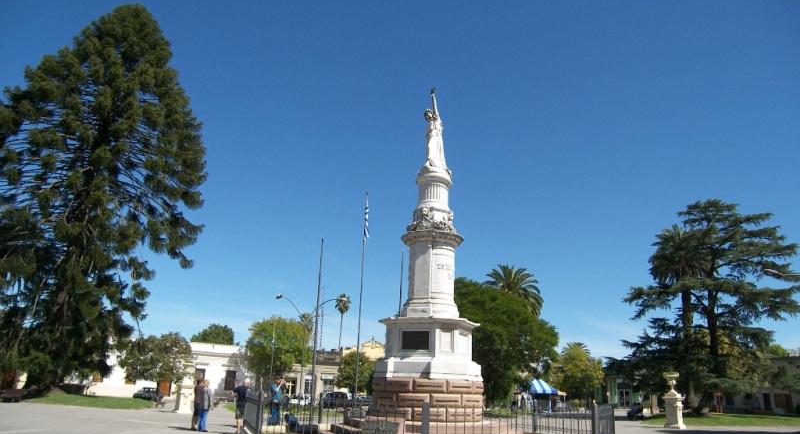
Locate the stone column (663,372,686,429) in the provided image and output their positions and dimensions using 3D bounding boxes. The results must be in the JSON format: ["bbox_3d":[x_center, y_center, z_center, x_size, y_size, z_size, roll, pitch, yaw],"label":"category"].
[{"bbox_3d":[14.152,9.495,28.702,0.900,2.750,0.900,-15,-24,42],"label":"stone column"}]

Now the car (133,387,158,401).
[{"bbox_3d":[-24.089,17.020,53.130,1.660,1.450,4.000,-3,-18,15],"label":"car"}]

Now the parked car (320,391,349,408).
[{"bbox_3d":[-5.572,15.809,47.919,1.750,1.650,4.400,-8,-20,29],"label":"parked car"}]

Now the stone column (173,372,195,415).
[{"bbox_3d":[-11.345,9.044,29.338,0.900,2.650,0.900,17,-23,-41],"label":"stone column"}]

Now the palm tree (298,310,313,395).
[{"bbox_3d":[-15.723,22.442,91.320,2.800,13.600,2.800,2,-17,0],"label":"palm tree"}]

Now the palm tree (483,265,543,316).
[{"bbox_3d":[11.430,11.975,57.126,6.300,14.800,6.300,2,-17,0],"label":"palm tree"}]

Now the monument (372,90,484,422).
[{"bbox_3d":[1.048,0.741,18.359,3.300,11.200,3.300,-1,-18,10],"label":"monument"}]

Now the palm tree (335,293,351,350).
[{"bbox_3d":[-10.579,22.374,97.673,2.900,17.800,2.900,2,-17,0],"label":"palm tree"}]

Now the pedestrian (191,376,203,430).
[{"bbox_3d":[-7.018,6.521,19.323,0.380,1.680,0.500,12,-20,-30],"label":"pedestrian"}]

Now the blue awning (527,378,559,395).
[{"bbox_3d":[11.695,13.766,45.050,2.400,1.400,2.300,2,-17,0],"label":"blue awning"}]

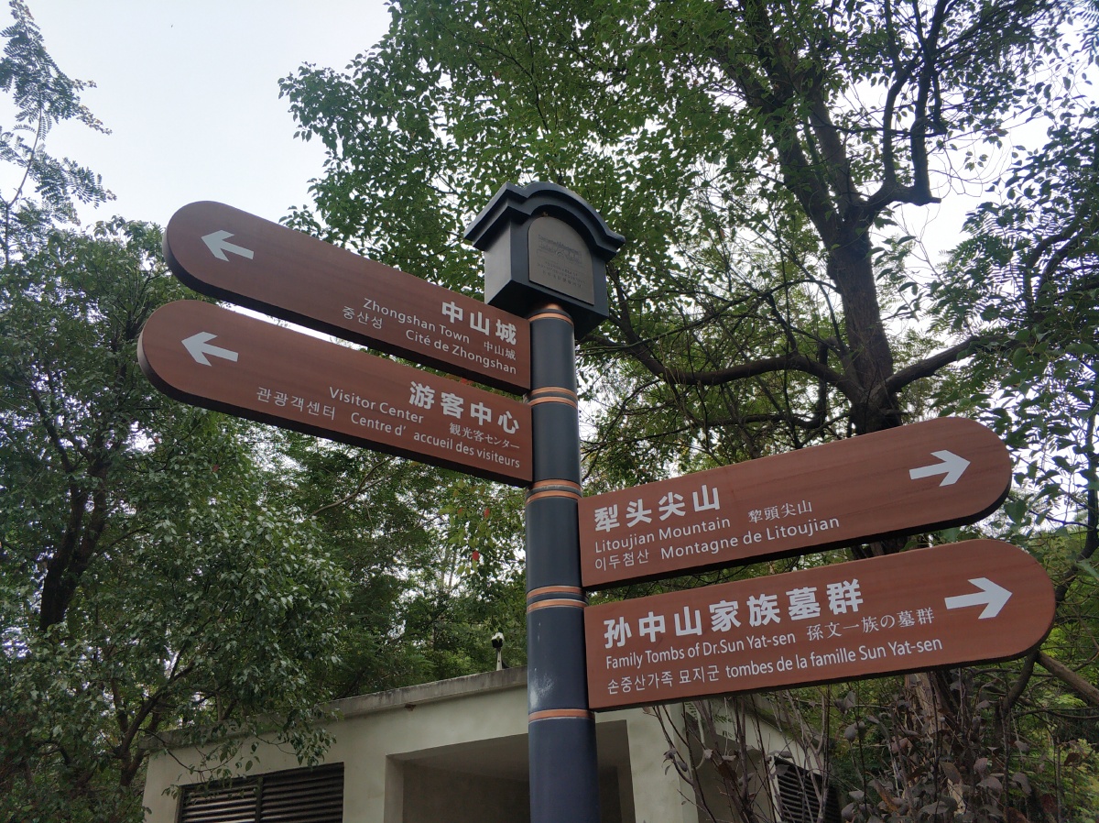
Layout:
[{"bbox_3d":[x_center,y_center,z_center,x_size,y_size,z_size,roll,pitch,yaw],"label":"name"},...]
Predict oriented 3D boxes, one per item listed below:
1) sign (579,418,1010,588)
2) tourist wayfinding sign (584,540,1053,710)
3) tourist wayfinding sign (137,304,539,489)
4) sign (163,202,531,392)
[{"bbox_3d":[0.542,0.226,2.041,1.008,0.241,0.045,-15,-32,22],"label":"sign"},{"bbox_3d":[0.550,0.479,1.893,1.008,0.241,0.045,-16,-32,22],"label":"tourist wayfinding sign"},{"bbox_3d":[-0.473,-0.034,2.117,1.008,0.241,0.045,17,-35,-30],"label":"tourist wayfinding sign"},{"bbox_3d":[-0.481,-0.288,2.252,1.008,0.241,0.045,18,-35,-31],"label":"sign"}]

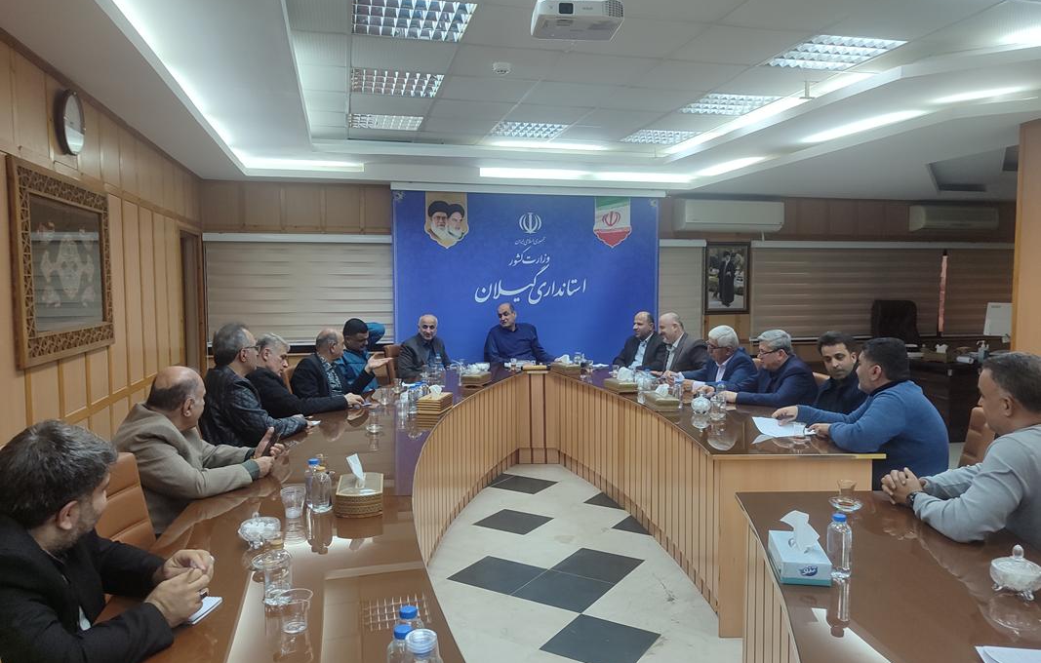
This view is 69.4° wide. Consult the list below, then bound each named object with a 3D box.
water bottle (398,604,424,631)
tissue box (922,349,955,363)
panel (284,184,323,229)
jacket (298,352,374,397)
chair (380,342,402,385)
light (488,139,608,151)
[{"bbox_3d":[-0.207,0.605,1.406,0.062,0.180,0.062,0,4,0],"label":"water bottle"},{"bbox_3d":[4.279,0.264,7.732,0.250,0.095,0.140,2,4,24],"label":"tissue box"},{"bbox_3d":[-2.227,-1.283,7.695,0.384,0.446,0.025,-1,3,-13],"label":"panel"},{"bbox_3d":[-1.219,0.466,4.907,0.450,0.650,0.540,1,4,17],"label":"jacket"},{"bbox_3d":[-0.795,0.649,6.415,0.600,1.000,0.640,-3,5,-44],"label":"chair"},{"bbox_3d":[0.258,-1.739,6.980,1.180,0.060,0.080,-1,4,-13],"label":"light"}]

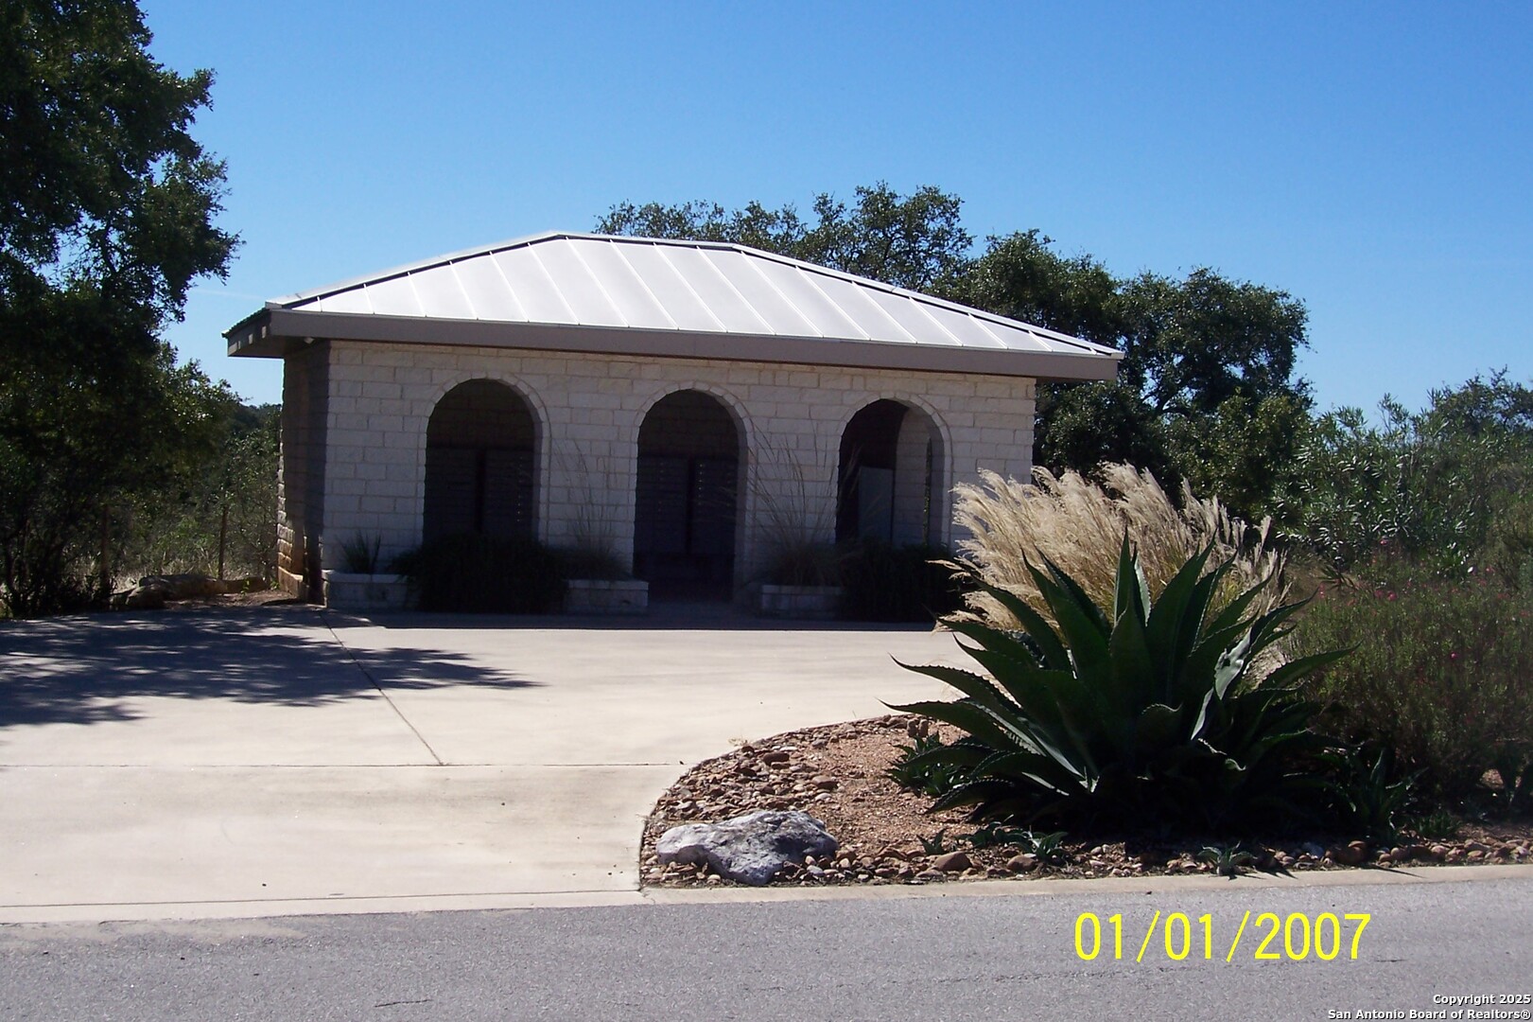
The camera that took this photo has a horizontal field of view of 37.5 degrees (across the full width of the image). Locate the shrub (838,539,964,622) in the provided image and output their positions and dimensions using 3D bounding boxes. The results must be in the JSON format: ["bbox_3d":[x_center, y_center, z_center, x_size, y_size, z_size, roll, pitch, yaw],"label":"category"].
[{"bbox_3d":[1.626,0.806,26.738,1.645,0.930,1.128,2,2,-17],"label":"shrub"}]

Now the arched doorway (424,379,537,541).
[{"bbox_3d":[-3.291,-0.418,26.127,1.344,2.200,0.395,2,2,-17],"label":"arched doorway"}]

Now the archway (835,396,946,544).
[{"bbox_3d":[1.463,-0.261,27.560,1.344,2.209,0.395,2,2,-17],"label":"archway"}]

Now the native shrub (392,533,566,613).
[{"bbox_3d":[-3.203,0.674,25.283,1.943,0.864,1.128,2,2,-17],"label":"native shrub"}]

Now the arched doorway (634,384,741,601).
[{"bbox_3d":[-0.923,-0.187,26.847,1.335,2.500,0.395,2,2,-17],"label":"arched doorway"}]

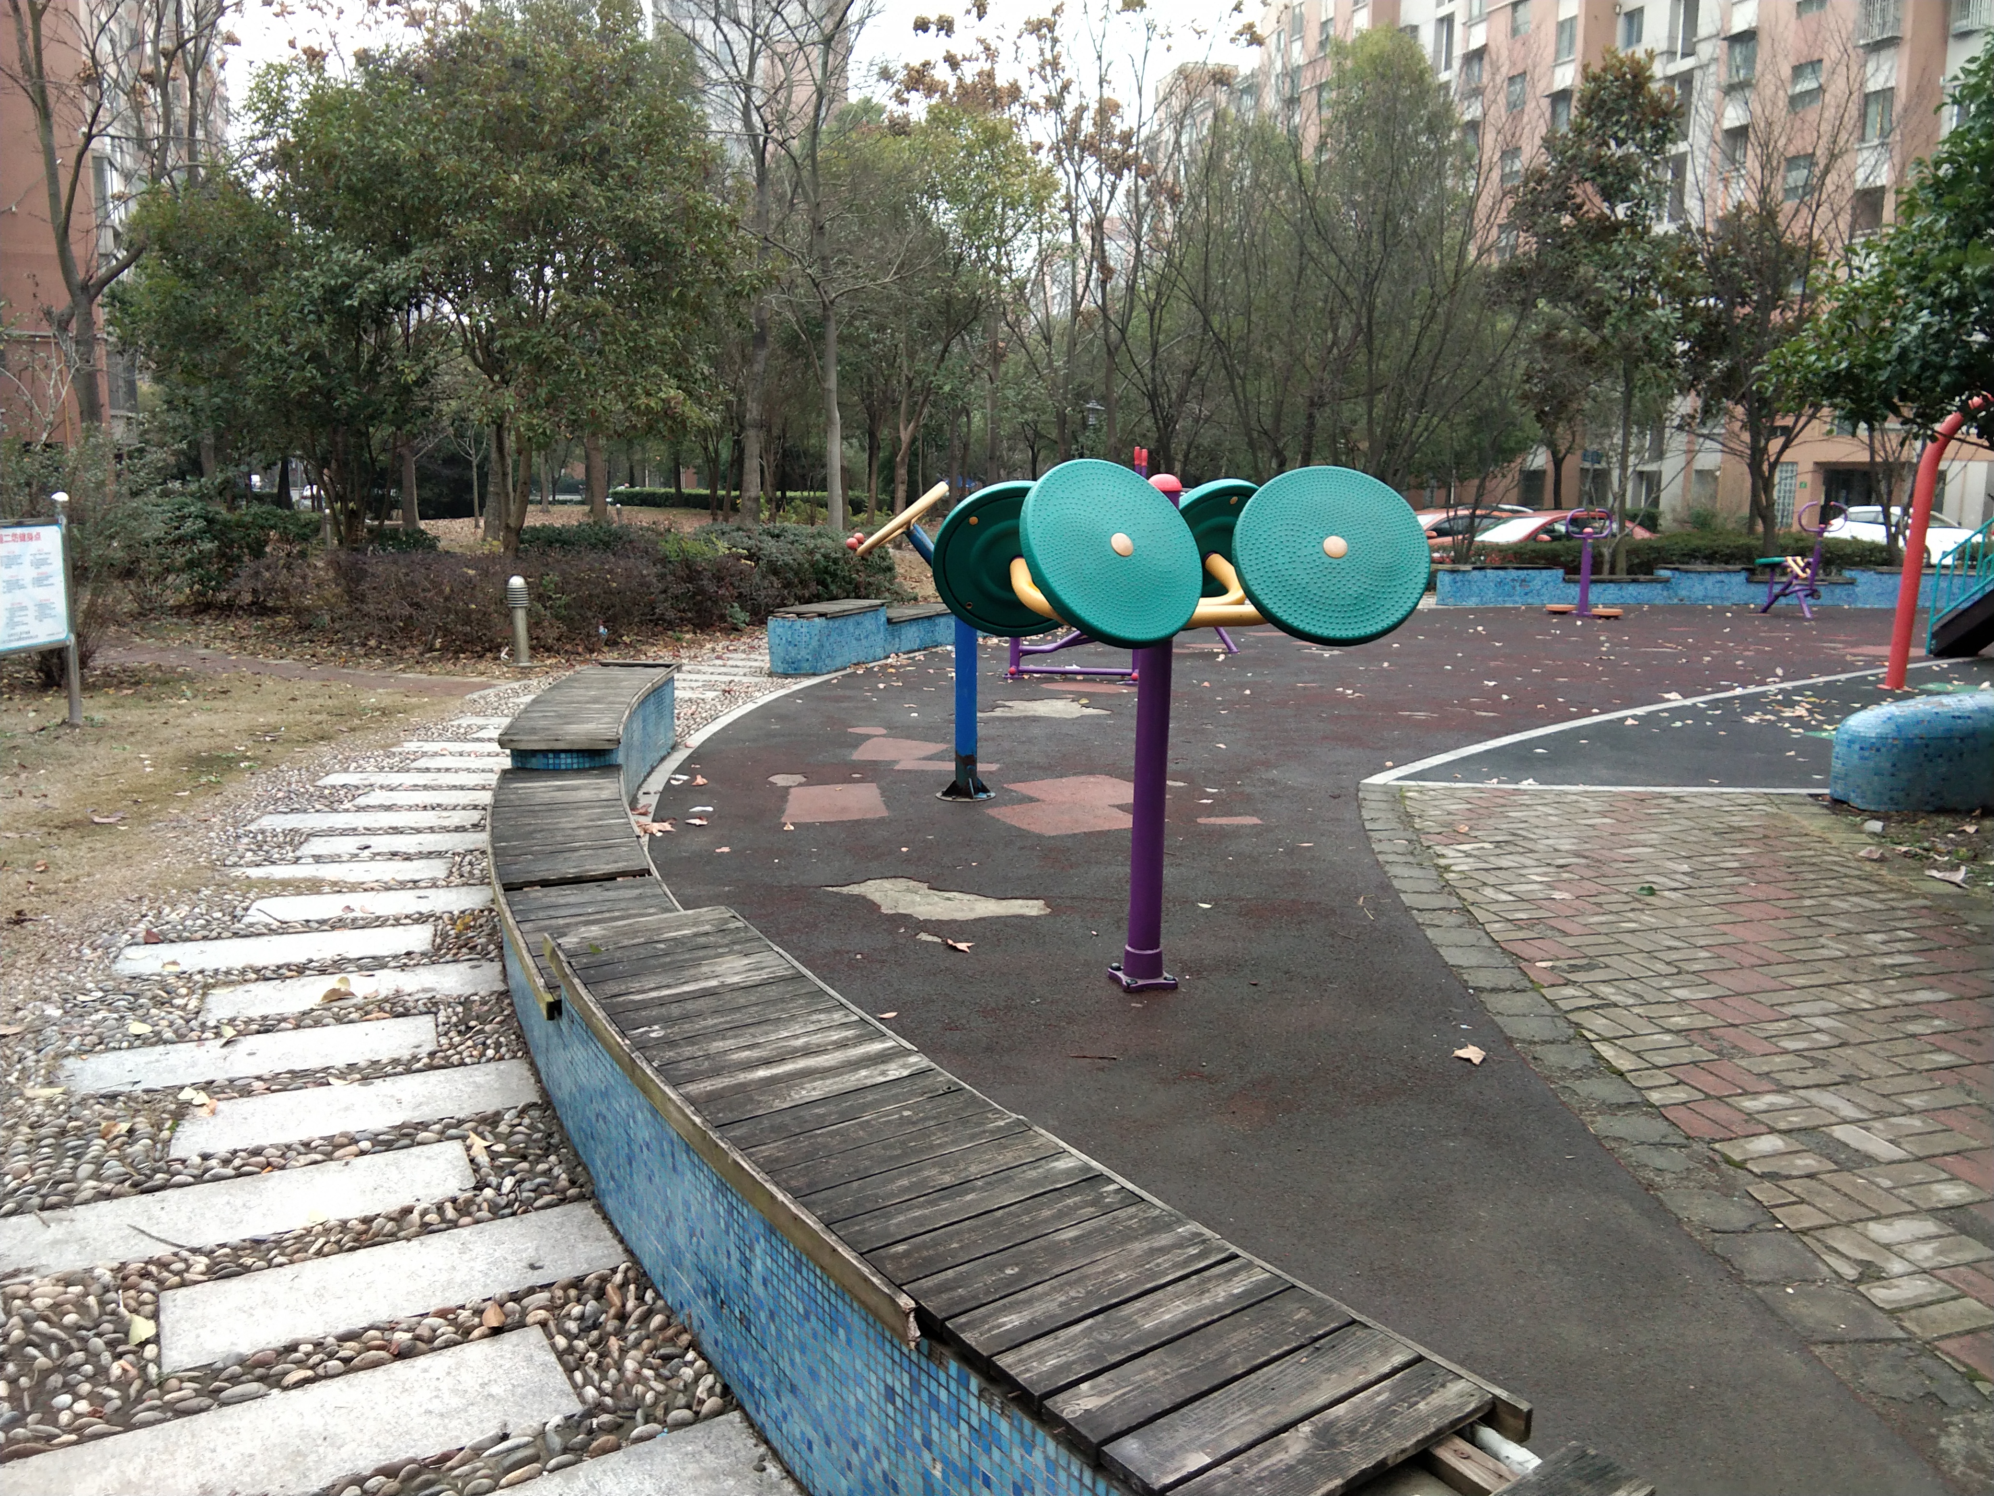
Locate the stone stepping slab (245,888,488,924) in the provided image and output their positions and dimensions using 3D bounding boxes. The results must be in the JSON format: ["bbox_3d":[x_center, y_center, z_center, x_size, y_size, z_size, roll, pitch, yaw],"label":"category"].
[{"bbox_3d":[-2.172,0.572,6.258,0.830,0.050,0.323,-2,9,-18],"label":"stone stepping slab"}]

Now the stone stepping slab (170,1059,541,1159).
[{"bbox_3d":[-1.501,0.875,4.237,0.793,0.060,0.307,-4,11,-27],"label":"stone stepping slab"}]

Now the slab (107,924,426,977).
[{"bbox_3d":[-2.201,0.649,5.488,0.894,0.060,0.298,-3,10,-22],"label":"slab"}]

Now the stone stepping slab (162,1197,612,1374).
[{"bbox_3d":[-1.137,1.037,3.418,0.840,0.050,0.314,-5,11,-32],"label":"stone stepping slab"}]

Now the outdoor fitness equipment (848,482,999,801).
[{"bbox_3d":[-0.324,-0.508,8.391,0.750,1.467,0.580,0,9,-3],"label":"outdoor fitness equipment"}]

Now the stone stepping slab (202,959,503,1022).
[{"bbox_3d":[-1.825,0.720,5.115,0.802,0.060,0.281,-3,10,-24],"label":"stone stepping slab"}]

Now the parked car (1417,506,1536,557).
[{"bbox_3d":[8.206,-3.845,34.319,4.450,1.460,1.760,-3,10,-24],"label":"parked car"}]

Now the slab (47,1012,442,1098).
[{"bbox_3d":[-1.941,0.824,4.690,0.910,0.050,0.302,-4,10,-26],"label":"slab"}]

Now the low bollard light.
[{"bbox_3d":[-3.417,-0.927,12.845,0.155,0.670,0.155,1,9,0],"label":"low bollard light"}]

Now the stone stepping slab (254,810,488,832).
[{"bbox_3d":[-2.694,0.336,7.706,0.930,0.050,0.315,-1,9,-9],"label":"stone stepping slab"}]

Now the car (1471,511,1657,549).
[{"bbox_3d":[10.900,-4.030,35.700,4.500,1.460,1.780,-3,10,-21],"label":"car"}]

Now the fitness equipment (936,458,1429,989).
[{"bbox_3d":[0.438,-0.059,5.022,1.100,1.480,1.150,-1,10,-14],"label":"fitness equipment"}]

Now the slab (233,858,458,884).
[{"bbox_3d":[-2.524,0.491,6.739,0.890,0.050,0.288,-1,9,-11],"label":"slab"}]

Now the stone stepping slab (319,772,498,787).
[{"bbox_3d":[-2.796,0.176,8.702,0.920,0.050,0.323,0,9,-6],"label":"stone stepping slab"}]

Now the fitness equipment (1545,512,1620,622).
[{"bbox_3d":[6.087,-1.943,18.509,0.870,1.120,0.400,7,11,30],"label":"fitness equipment"}]

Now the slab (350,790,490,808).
[{"bbox_3d":[-2.501,0.256,8.227,0.800,0.050,0.323,0,9,-6],"label":"slab"}]

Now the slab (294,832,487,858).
[{"bbox_3d":[-2.274,0.399,6.951,0.800,0.060,0.300,-1,10,-11],"label":"slab"}]

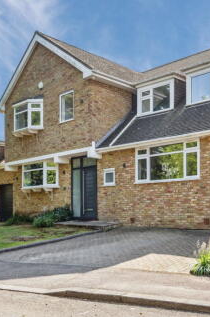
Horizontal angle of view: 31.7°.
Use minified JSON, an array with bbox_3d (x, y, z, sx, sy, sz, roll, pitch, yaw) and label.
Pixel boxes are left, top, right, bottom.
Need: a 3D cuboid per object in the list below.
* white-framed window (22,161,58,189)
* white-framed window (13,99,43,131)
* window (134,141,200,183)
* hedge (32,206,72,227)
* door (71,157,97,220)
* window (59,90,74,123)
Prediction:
[{"bbox_3d":[-3.100,0.790,17.100,0.450,1.180,2.600,4,-6,-42],"label":"white-framed window"},{"bbox_3d":[-3.500,-1.950,16.500,0.480,1.280,1.950,4,-6,-42],"label":"white-framed window"},{"bbox_3d":[1.945,0.155,12.010,0.150,1.180,2.550,4,-6,-42],"label":"window"},{"bbox_3d":[-2.300,2.490,15.900,0.950,0.750,1.900,4,-6,-42],"label":"hedge"},{"bbox_3d":[-0.860,1.230,15.080,0.150,2.480,1.620,4,-6,-42],"label":"door"},{"bbox_3d":[-1.520,-2.040,14.770,0.130,1.140,0.950,4,-6,-42],"label":"window"}]

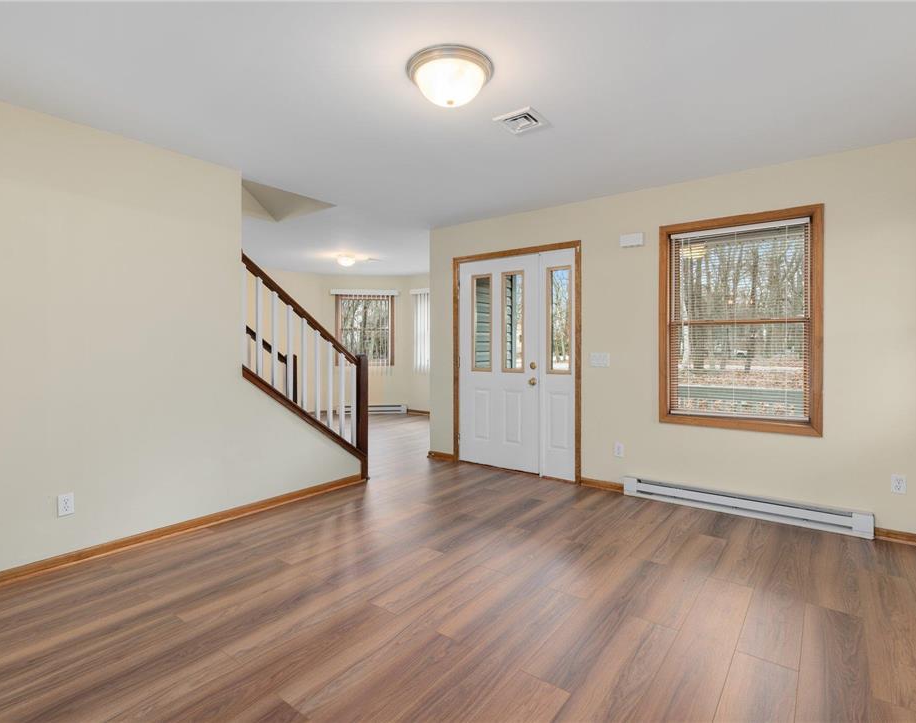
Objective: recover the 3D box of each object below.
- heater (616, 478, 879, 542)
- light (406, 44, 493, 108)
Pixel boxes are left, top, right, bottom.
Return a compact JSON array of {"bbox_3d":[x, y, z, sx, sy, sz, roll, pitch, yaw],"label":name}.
[{"bbox_3d":[1.972,1.008,3.455,1.530,0.158,0.065,0,2,37],"label":"heater"},{"bbox_3d":[-0.035,-1.238,2.178,0.390,0.154,0.390,0,1,0],"label":"light"}]

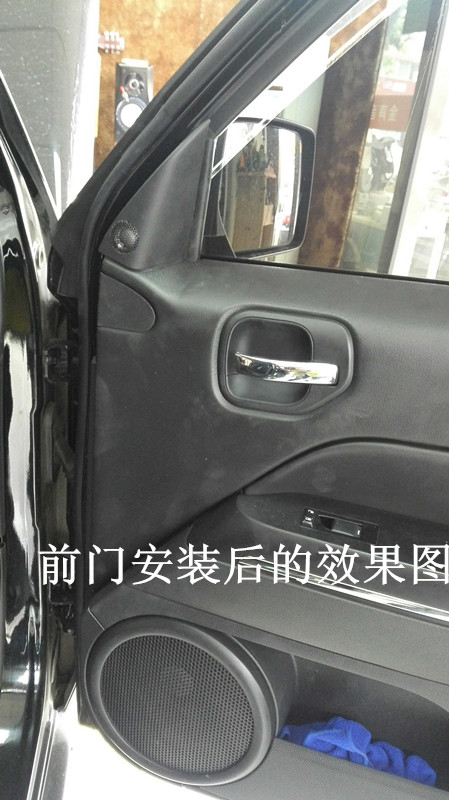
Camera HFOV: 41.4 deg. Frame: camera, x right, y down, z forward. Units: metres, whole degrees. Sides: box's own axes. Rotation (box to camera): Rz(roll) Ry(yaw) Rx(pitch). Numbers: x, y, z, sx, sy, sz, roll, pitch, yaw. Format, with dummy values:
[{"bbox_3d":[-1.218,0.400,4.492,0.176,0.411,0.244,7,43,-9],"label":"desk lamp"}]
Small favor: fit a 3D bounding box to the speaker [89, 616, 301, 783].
[{"bbox_3d":[-0.050,0.345,0.715,0.240,0.238,0.055,13,20,15],"label":"speaker"}]

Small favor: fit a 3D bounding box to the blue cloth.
[{"bbox_3d":[0.156,0.437,0.723,0.185,0.060,0.070,13,24,15],"label":"blue cloth"}]

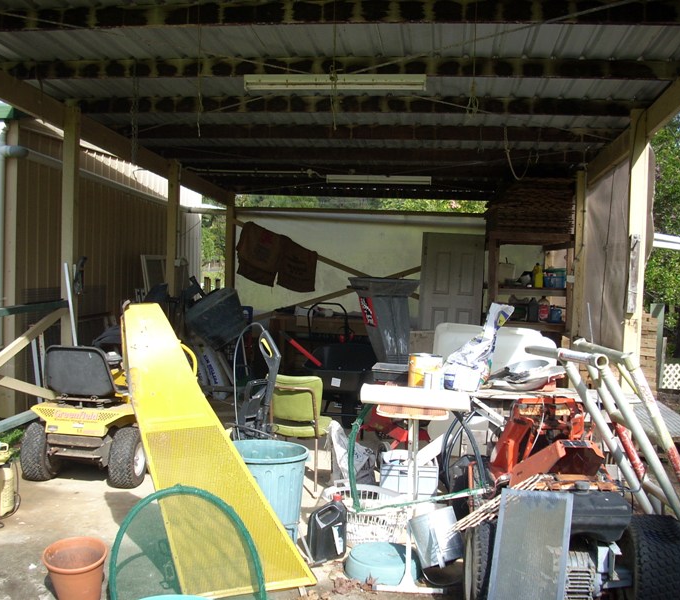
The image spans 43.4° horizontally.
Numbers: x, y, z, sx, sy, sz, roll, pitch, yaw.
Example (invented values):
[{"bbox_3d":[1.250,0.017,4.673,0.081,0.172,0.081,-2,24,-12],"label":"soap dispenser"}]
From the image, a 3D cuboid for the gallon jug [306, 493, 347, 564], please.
[{"bbox_3d":[-0.068,1.213,4.582,0.185,0.325,0.120,0,3,-25],"label":"gallon jug"}]

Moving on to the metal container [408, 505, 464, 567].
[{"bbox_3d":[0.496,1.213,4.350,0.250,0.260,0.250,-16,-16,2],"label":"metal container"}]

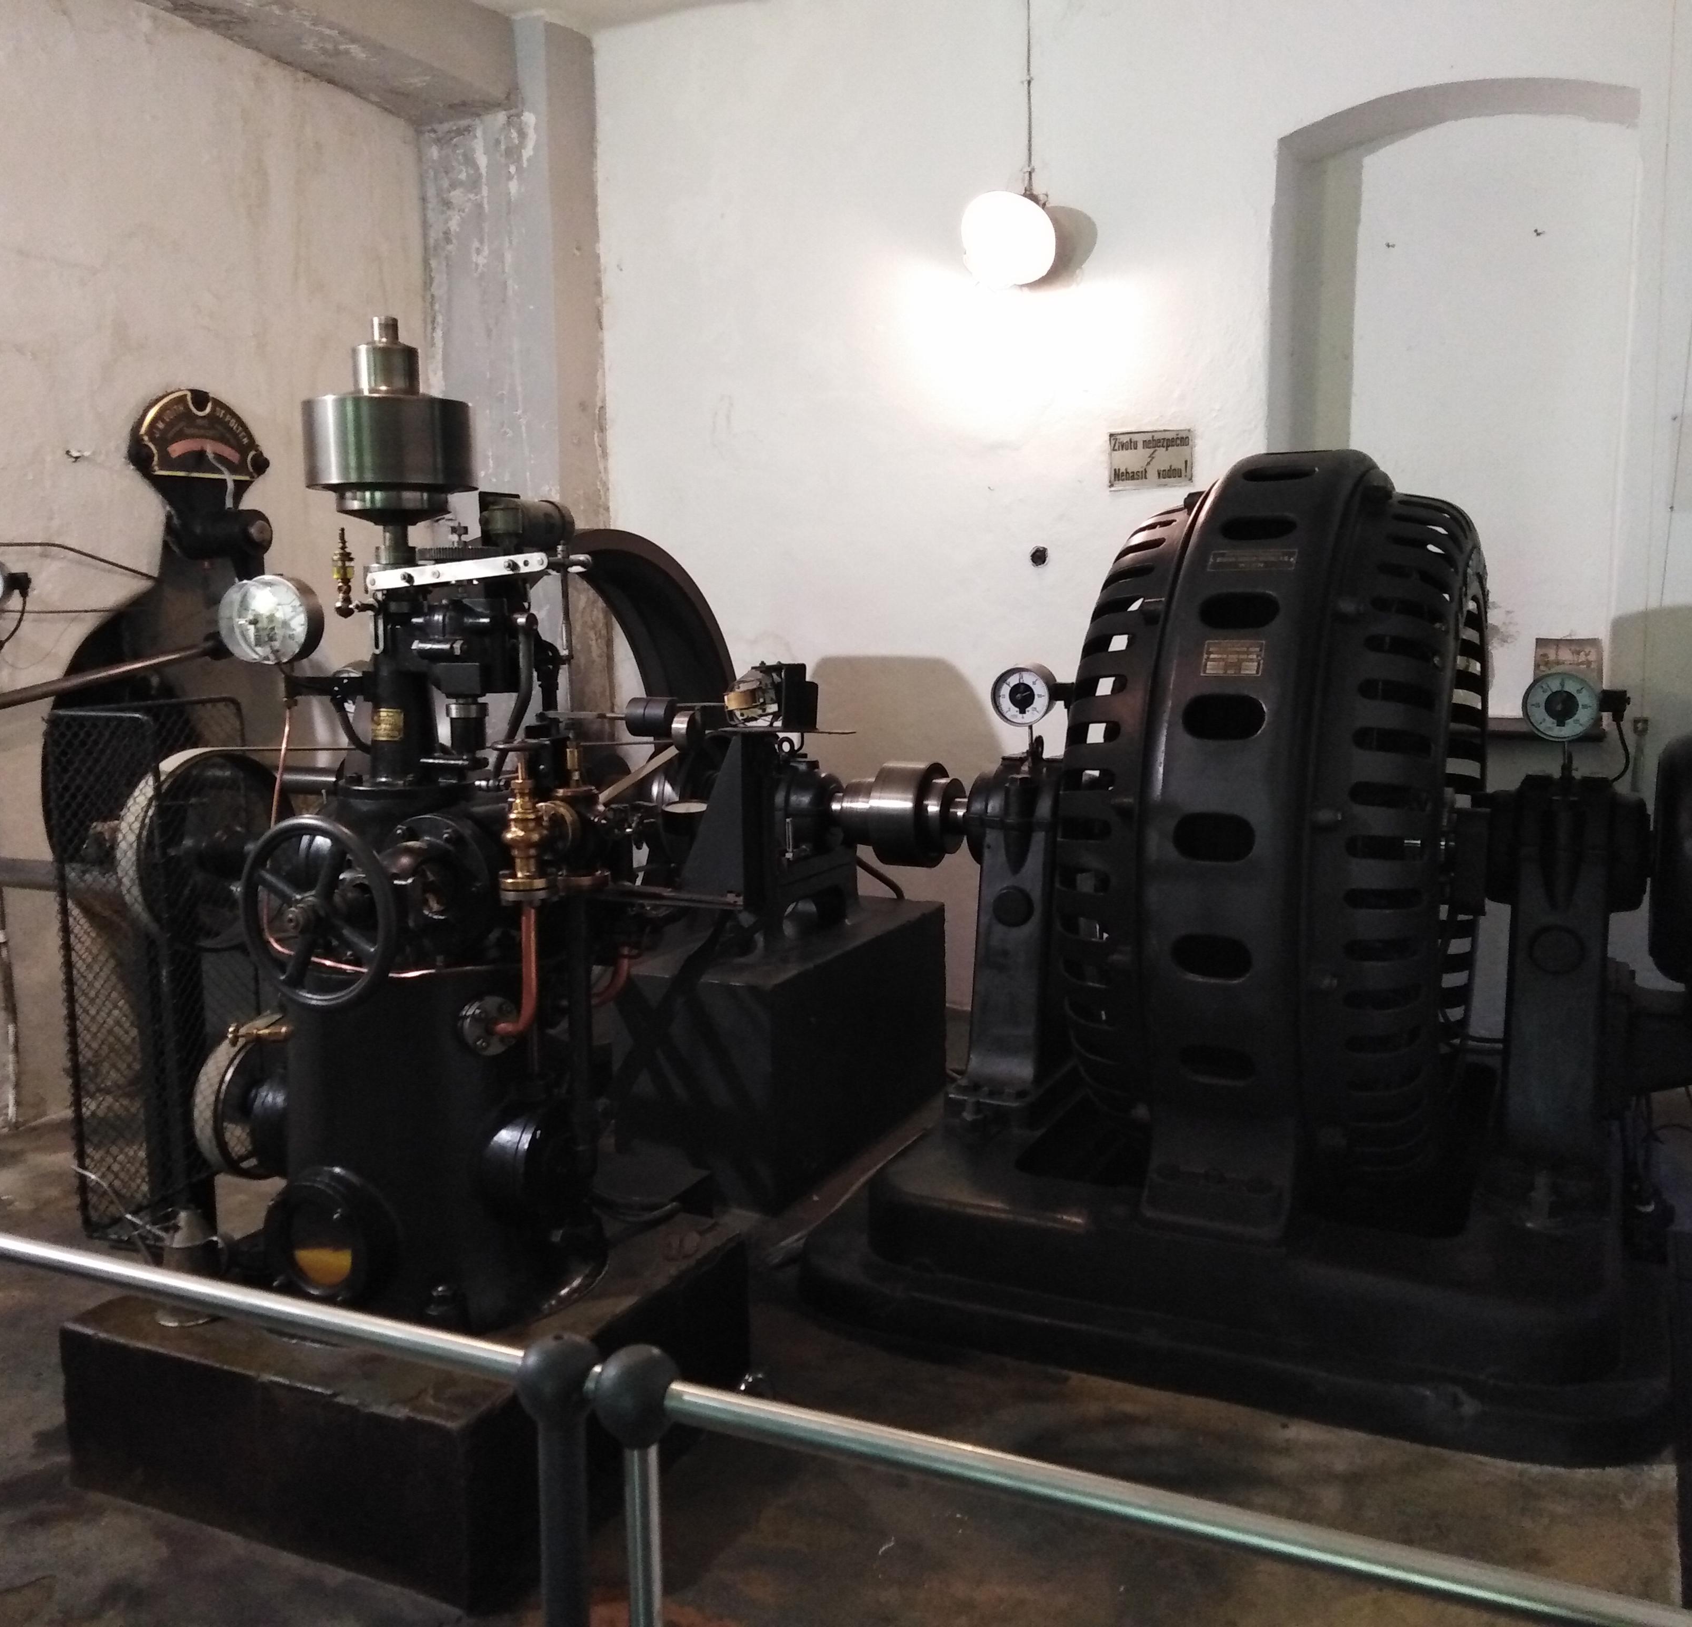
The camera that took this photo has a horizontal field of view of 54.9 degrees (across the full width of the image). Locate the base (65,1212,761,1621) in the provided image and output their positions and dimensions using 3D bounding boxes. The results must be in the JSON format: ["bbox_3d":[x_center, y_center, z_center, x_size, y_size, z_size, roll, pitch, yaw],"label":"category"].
[{"bbox_3d":[-0.809,1.033,3.138,0.896,0.310,0.877,3,9,26],"label":"base"}]

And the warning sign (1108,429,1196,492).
[{"bbox_3d":[1.041,-1.209,5.559,0.285,0.185,0.012,3,9,26],"label":"warning sign"}]

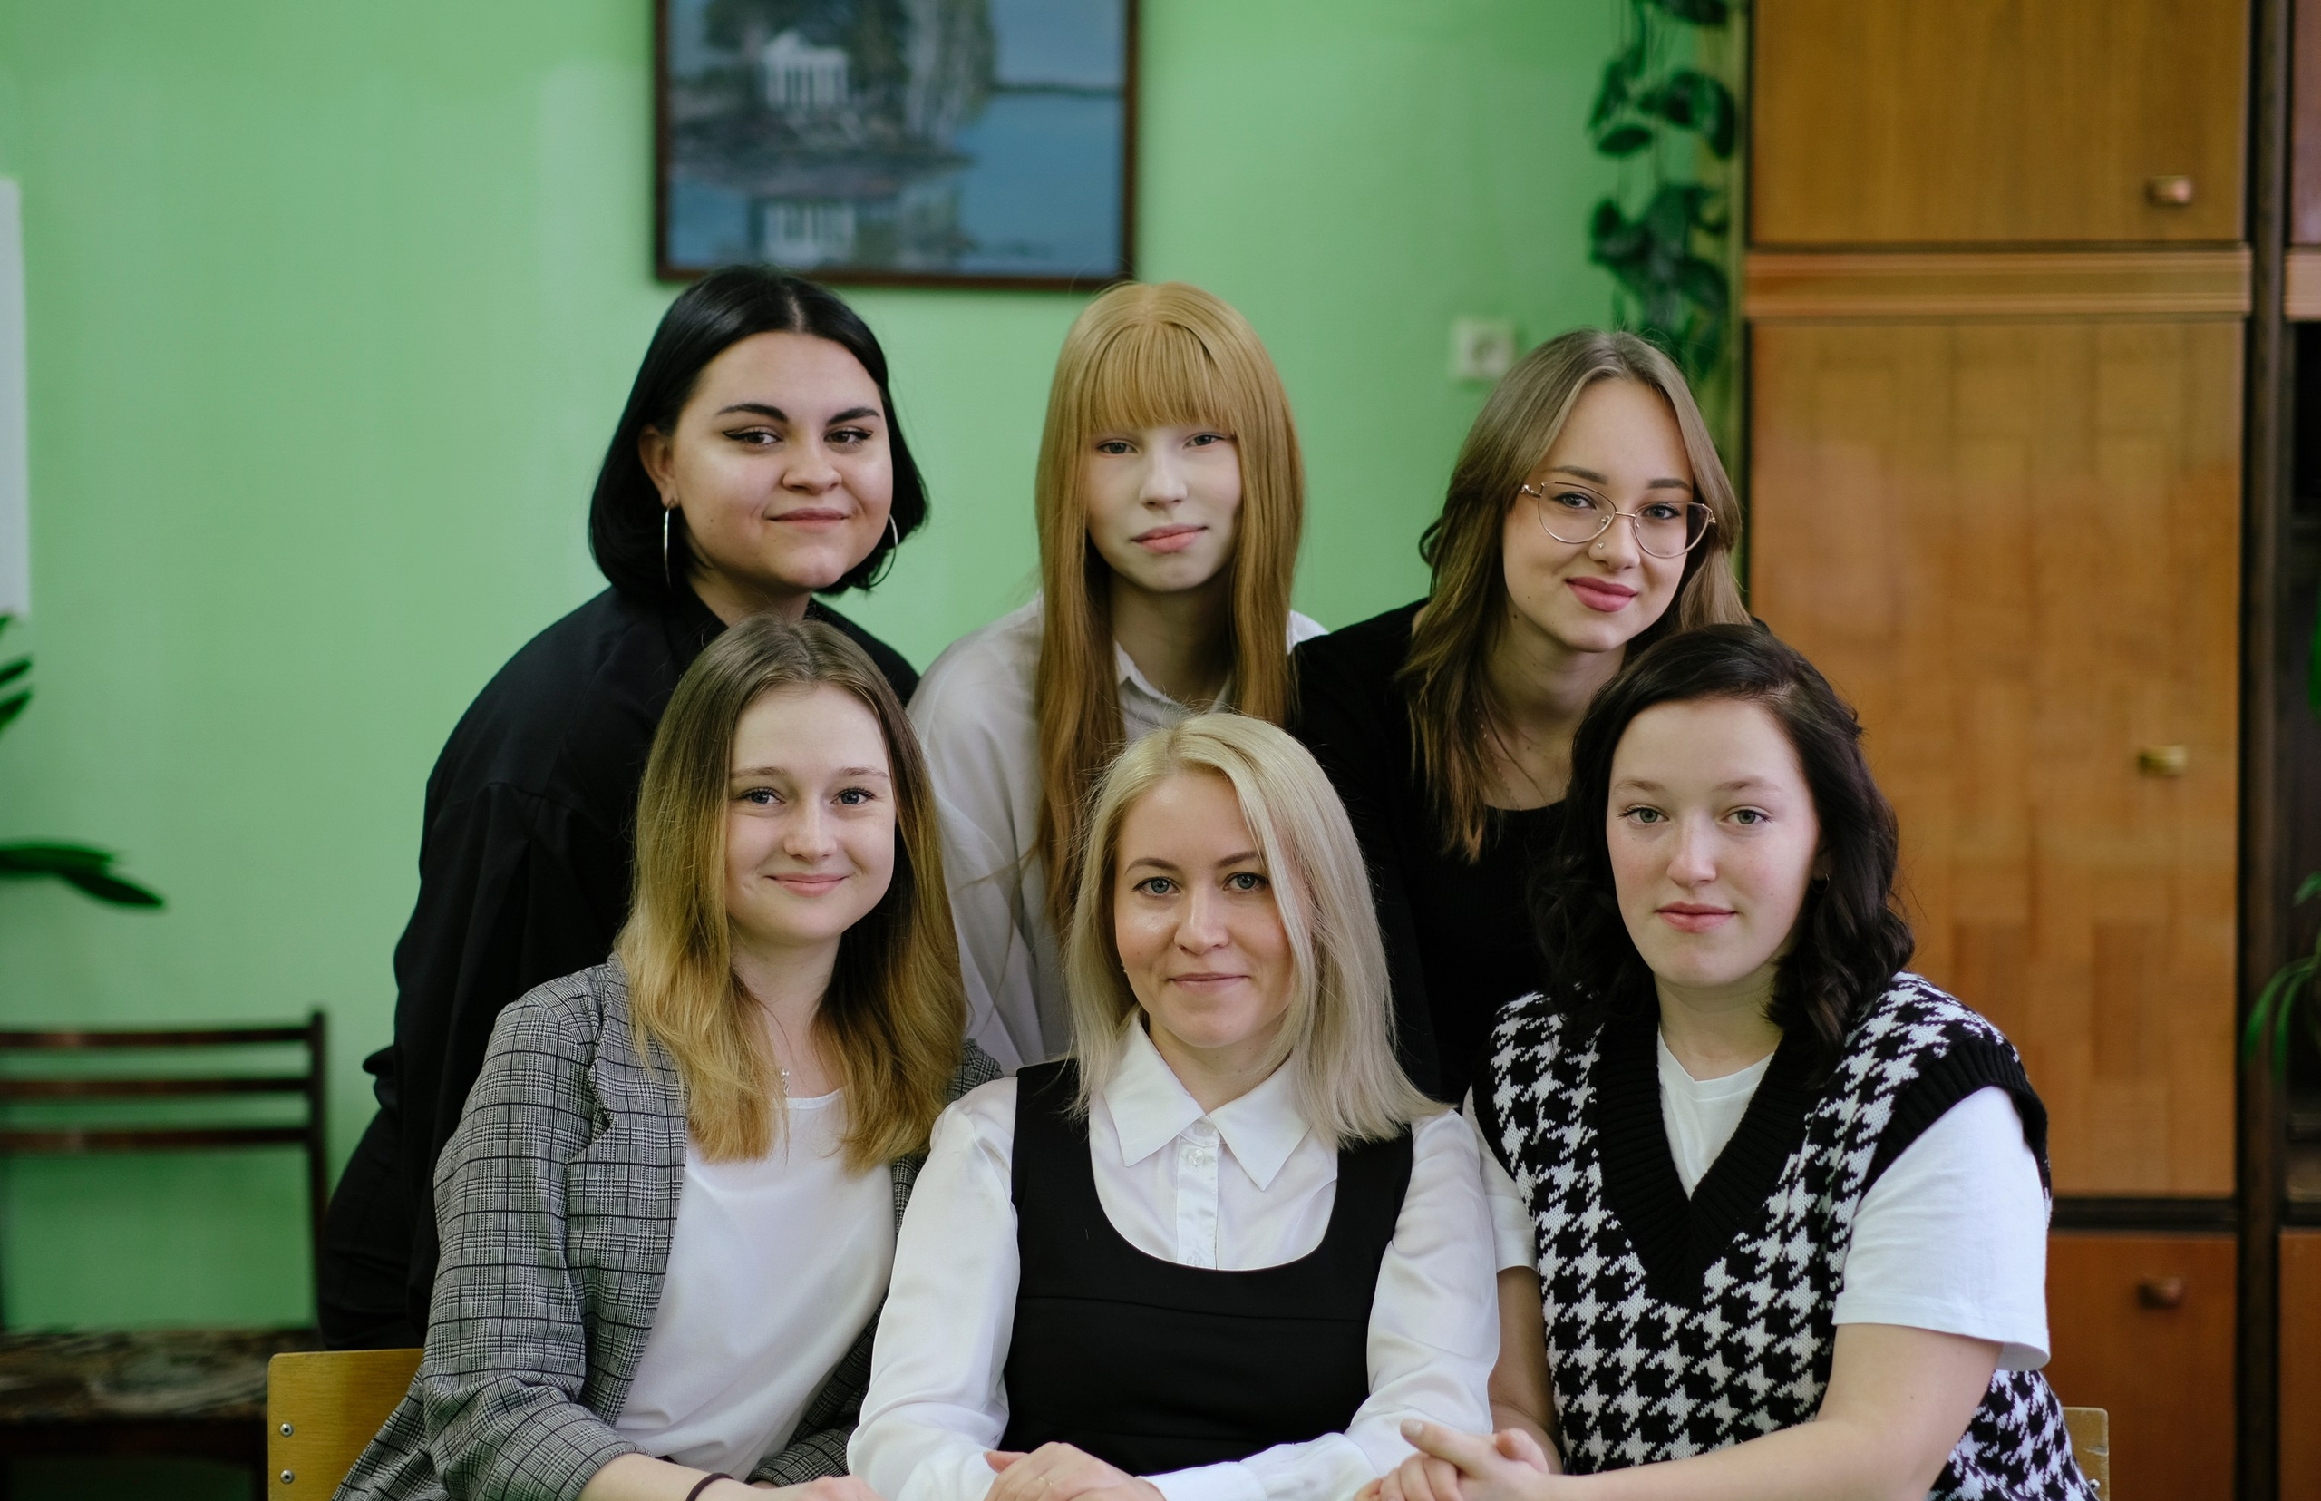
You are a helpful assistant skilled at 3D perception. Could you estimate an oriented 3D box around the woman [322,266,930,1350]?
[{"bbox_3d":[-0.385,0.420,3.960,0.520,1.540,0.650,-2,4,-33],"label":"woman"}]

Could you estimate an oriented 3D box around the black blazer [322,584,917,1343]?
[{"bbox_3d":[-0.390,0.170,3.946,0.500,0.610,0.480,-2,4,-33],"label":"black blazer"}]

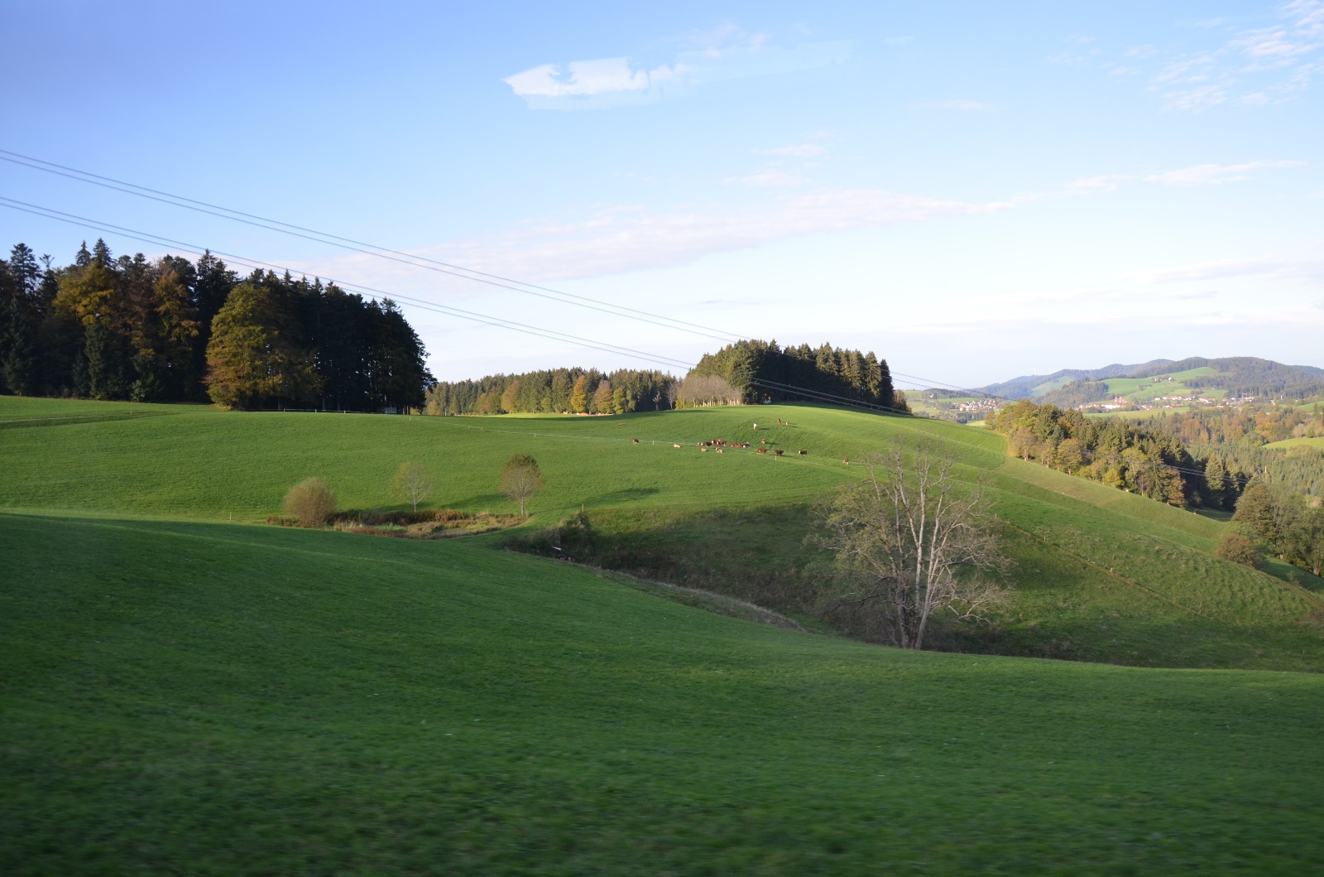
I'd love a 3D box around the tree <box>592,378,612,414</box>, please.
[{"bbox_3d":[-25.100,-17.720,420.000,8.550,15.000,8.550,0,1,0],"label":"tree"}]

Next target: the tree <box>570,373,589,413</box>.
[{"bbox_3d":[-34.970,-18.870,420.000,7.230,17.110,7.230,0,1,0],"label":"tree"}]

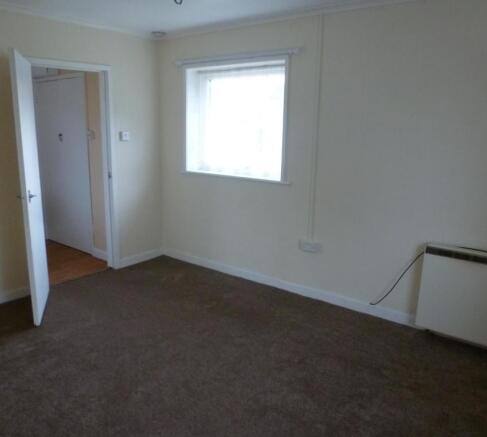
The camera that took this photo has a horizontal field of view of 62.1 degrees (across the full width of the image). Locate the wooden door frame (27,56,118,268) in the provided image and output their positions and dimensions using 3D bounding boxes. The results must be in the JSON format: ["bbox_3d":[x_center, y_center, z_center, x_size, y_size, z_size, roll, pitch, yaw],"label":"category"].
[{"bbox_3d":[-1.605,-0.413,3.866,0.130,2.071,0.837,10,15,37],"label":"wooden door frame"}]

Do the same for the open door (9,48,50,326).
[{"bbox_3d":[-1.674,-0.224,3.202,0.045,1.979,0.727,-3,13,-19],"label":"open door"}]

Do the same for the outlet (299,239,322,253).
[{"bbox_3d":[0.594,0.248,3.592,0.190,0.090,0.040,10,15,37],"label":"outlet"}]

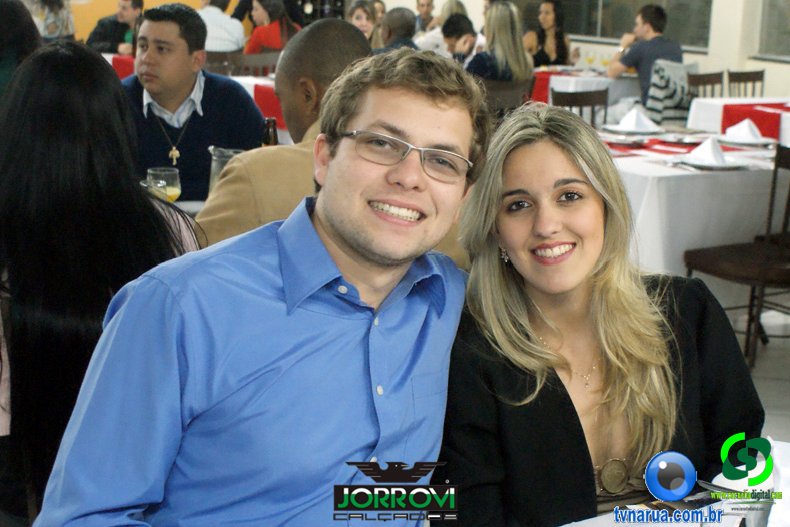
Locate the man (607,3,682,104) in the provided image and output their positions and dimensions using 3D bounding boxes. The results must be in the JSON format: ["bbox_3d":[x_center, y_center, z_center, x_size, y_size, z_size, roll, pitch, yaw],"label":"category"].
[{"bbox_3d":[1.902,-1.258,7.000,0.750,1.300,0.550,7,17,24],"label":"man"}]

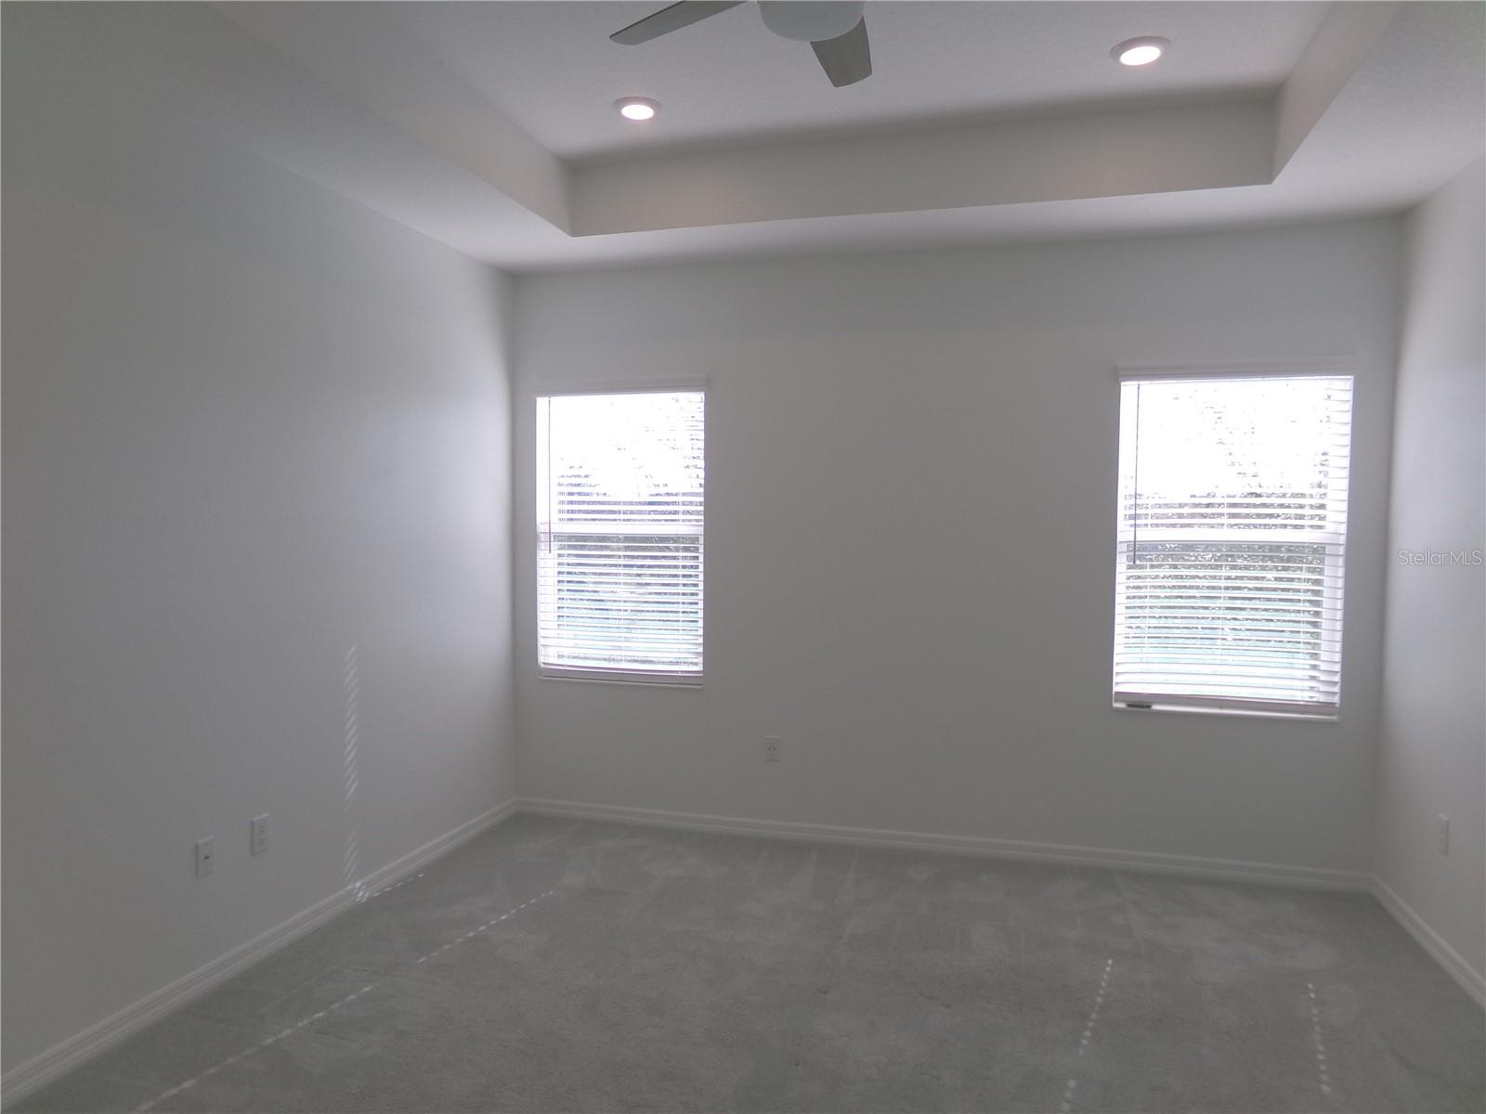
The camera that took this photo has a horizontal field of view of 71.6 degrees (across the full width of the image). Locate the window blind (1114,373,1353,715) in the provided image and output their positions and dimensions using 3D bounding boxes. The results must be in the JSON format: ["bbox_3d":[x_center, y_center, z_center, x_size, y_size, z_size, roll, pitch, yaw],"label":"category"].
[{"bbox_3d":[2.138,-0.063,4.537,0.930,1.482,0.060,1,2,15],"label":"window blind"}]

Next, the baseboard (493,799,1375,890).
[{"bbox_3d":[0.742,1.368,4.940,4.079,0.087,0.018,1,2,15],"label":"baseboard"}]

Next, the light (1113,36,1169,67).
[{"bbox_3d":[1.325,-1.682,3.434,0.188,0.025,0.188,1,2,15],"label":"light"}]

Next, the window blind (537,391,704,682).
[{"bbox_3d":[-0.636,-0.114,5.297,0.927,1.482,0.060,1,2,15],"label":"window blind"}]

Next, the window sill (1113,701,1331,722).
[{"bbox_3d":[2.128,0.686,4.581,0.924,0.029,0.100,1,2,15],"label":"window sill"}]

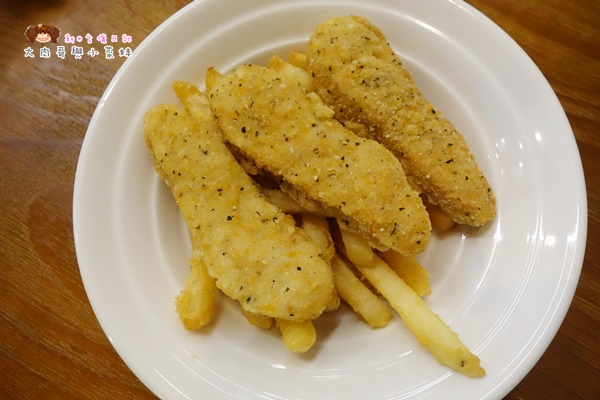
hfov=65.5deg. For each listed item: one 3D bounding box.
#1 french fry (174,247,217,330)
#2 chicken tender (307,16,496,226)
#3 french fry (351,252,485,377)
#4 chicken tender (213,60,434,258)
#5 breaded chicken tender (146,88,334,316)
[{"bbox_3d":[-0.041,0.030,0.200,0.015,0.013,0.050,6,76,3],"label":"french fry"},{"bbox_3d":[0.041,-0.034,0.201,0.039,0.024,0.114,-32,77,-6],"label":"chicken tender"},{"bbox_3d":[0.046,0.043,0.186,0.013,0.011,0.072,-44,79,-9],"label":"french fry"},{"bbox_3d":[0.008,-0.018,0.187,0.107,0.023,0.040,39,80,10],"label":"chicken tender"},{"bbox_3d":[-0.030,0.004,0.189,0.042,0.023,0.111,-39,78,-8],"label":"breaded chicken tender"}]

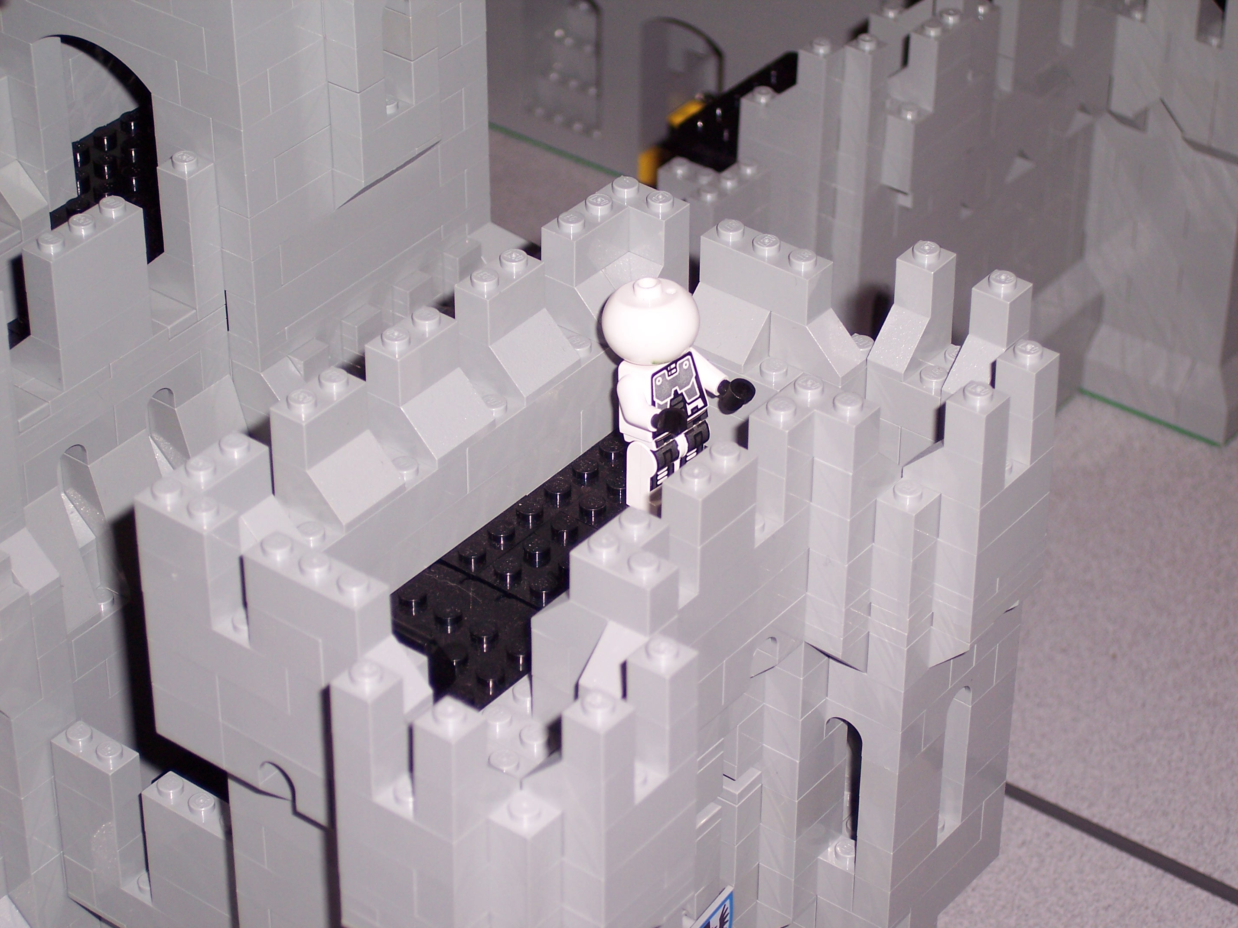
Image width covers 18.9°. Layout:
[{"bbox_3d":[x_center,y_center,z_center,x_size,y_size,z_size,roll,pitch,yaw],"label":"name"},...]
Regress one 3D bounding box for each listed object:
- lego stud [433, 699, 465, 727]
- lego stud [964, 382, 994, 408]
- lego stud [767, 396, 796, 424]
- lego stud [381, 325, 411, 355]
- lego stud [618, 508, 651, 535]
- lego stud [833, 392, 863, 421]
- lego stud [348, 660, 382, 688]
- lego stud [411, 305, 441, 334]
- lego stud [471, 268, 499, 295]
[{"bbox_3d":[-0.025,0.037,0.554,0.005,0.002,0.005,0,36,0],"label":"lego stud"},{"bbox_3d":[0.060,-0.012,0.624,0.005,0.002,0.005,0,36,0],"label":"lego stud"},{"bbox_3d":[0.027,-0.009,0.619,0.005,0.002,0.005,0,36,0],"label":"lego stud"},{"bbox_3d":[-0.038,-0.021,0.636,0.005,0.002,0.005,0,36,0],"label":"lego stud"},{"bbox_3d":[0.002,0.009,0.594,0.005,0.002,0.005,0,36,0],"label":"lego stud"},{"bbox_3d":[0.038,-0.010,0.623,0.005,0.002,0.005,0,36,0],"label":"lego stud"},{"bbox_3d":[-0.038,0.032,0.564,0.005,0.002,0.005,0,36,0],"label":"lego stud"},{"bbox_3d":[-0.033,-0.025,0.641,0.005,0.002,0.005,0,36,0],"label":"lego stud"},{"bbox_3d":[-0.023,-0.032,0.652,0.005,0.002,0.005,0,36,0],"label":"lego stud"}]

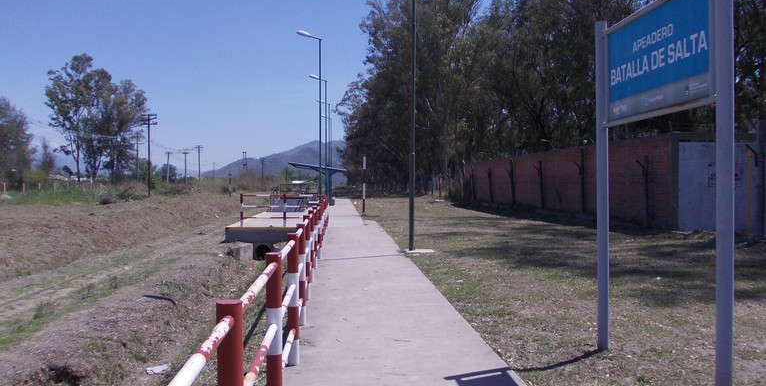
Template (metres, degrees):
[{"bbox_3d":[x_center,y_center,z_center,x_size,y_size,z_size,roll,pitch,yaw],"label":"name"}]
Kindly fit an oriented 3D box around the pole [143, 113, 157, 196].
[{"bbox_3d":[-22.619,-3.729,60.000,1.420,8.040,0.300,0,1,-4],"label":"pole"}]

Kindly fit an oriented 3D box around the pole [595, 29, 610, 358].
[{"bbox_3d":[2.070,-0.070,5.840,0.105,3.100,0.105,0,1,-4],"label":"pole"}]

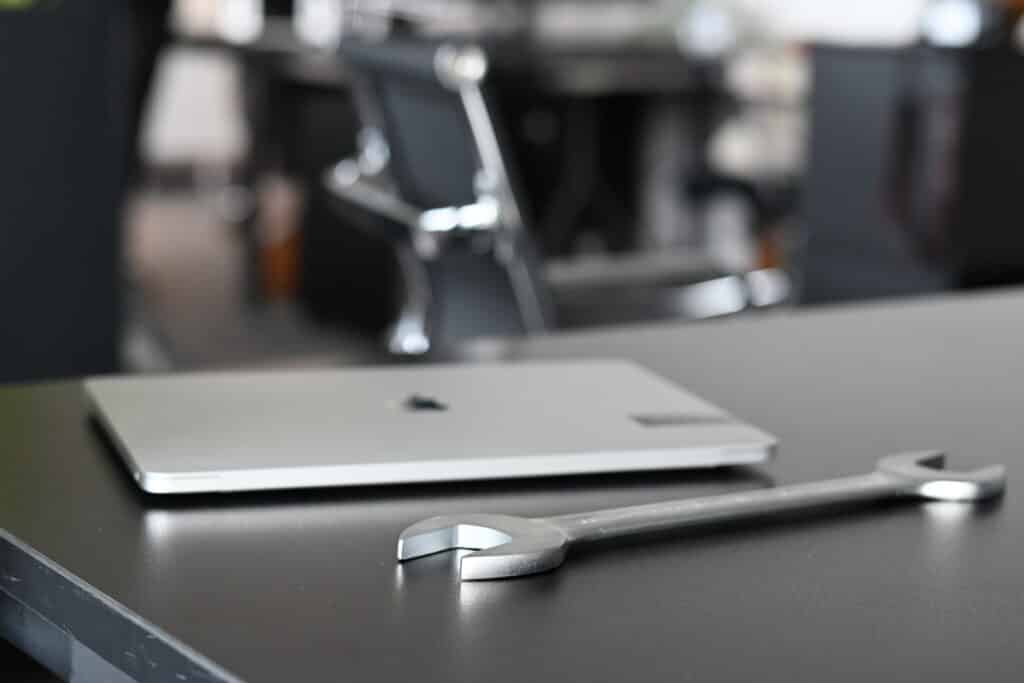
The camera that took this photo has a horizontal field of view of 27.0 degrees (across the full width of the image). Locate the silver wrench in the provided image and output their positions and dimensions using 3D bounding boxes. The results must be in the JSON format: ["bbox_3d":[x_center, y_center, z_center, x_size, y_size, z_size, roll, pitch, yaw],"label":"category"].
[{"bbox_3d":[0.094,0.074,0.926,0.316,0.010,0.070,-4,12,-31],"label":"silver wrench"}]

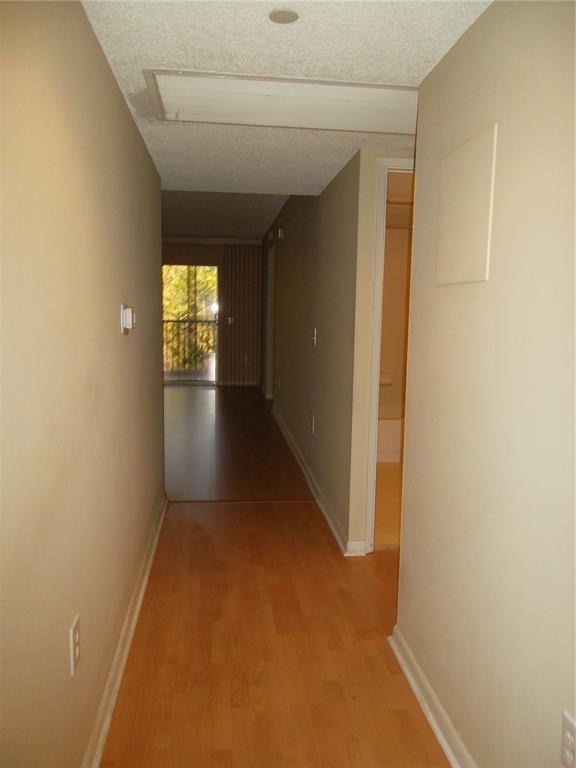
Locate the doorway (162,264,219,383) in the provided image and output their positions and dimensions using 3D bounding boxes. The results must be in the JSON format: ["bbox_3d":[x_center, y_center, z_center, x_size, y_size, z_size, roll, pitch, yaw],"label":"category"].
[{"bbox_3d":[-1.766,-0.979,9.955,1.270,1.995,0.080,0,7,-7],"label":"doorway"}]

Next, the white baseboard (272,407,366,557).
[{"bbox_3d":[0.118,0.613,5.414,0.122,0.088,4.409,0,7,-7],"label":"white baseboard"}]

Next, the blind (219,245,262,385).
[{"bbox_3d":[-0.781,-1.113,9.849,0.721,2.324,0.100,0,7,-7],"label":"blind"}]

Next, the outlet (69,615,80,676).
[{"bbox_3d":[-0.538,0.666,1.525,0.008,0.121,0.086,0,7,-7],"label":"outlet"}]

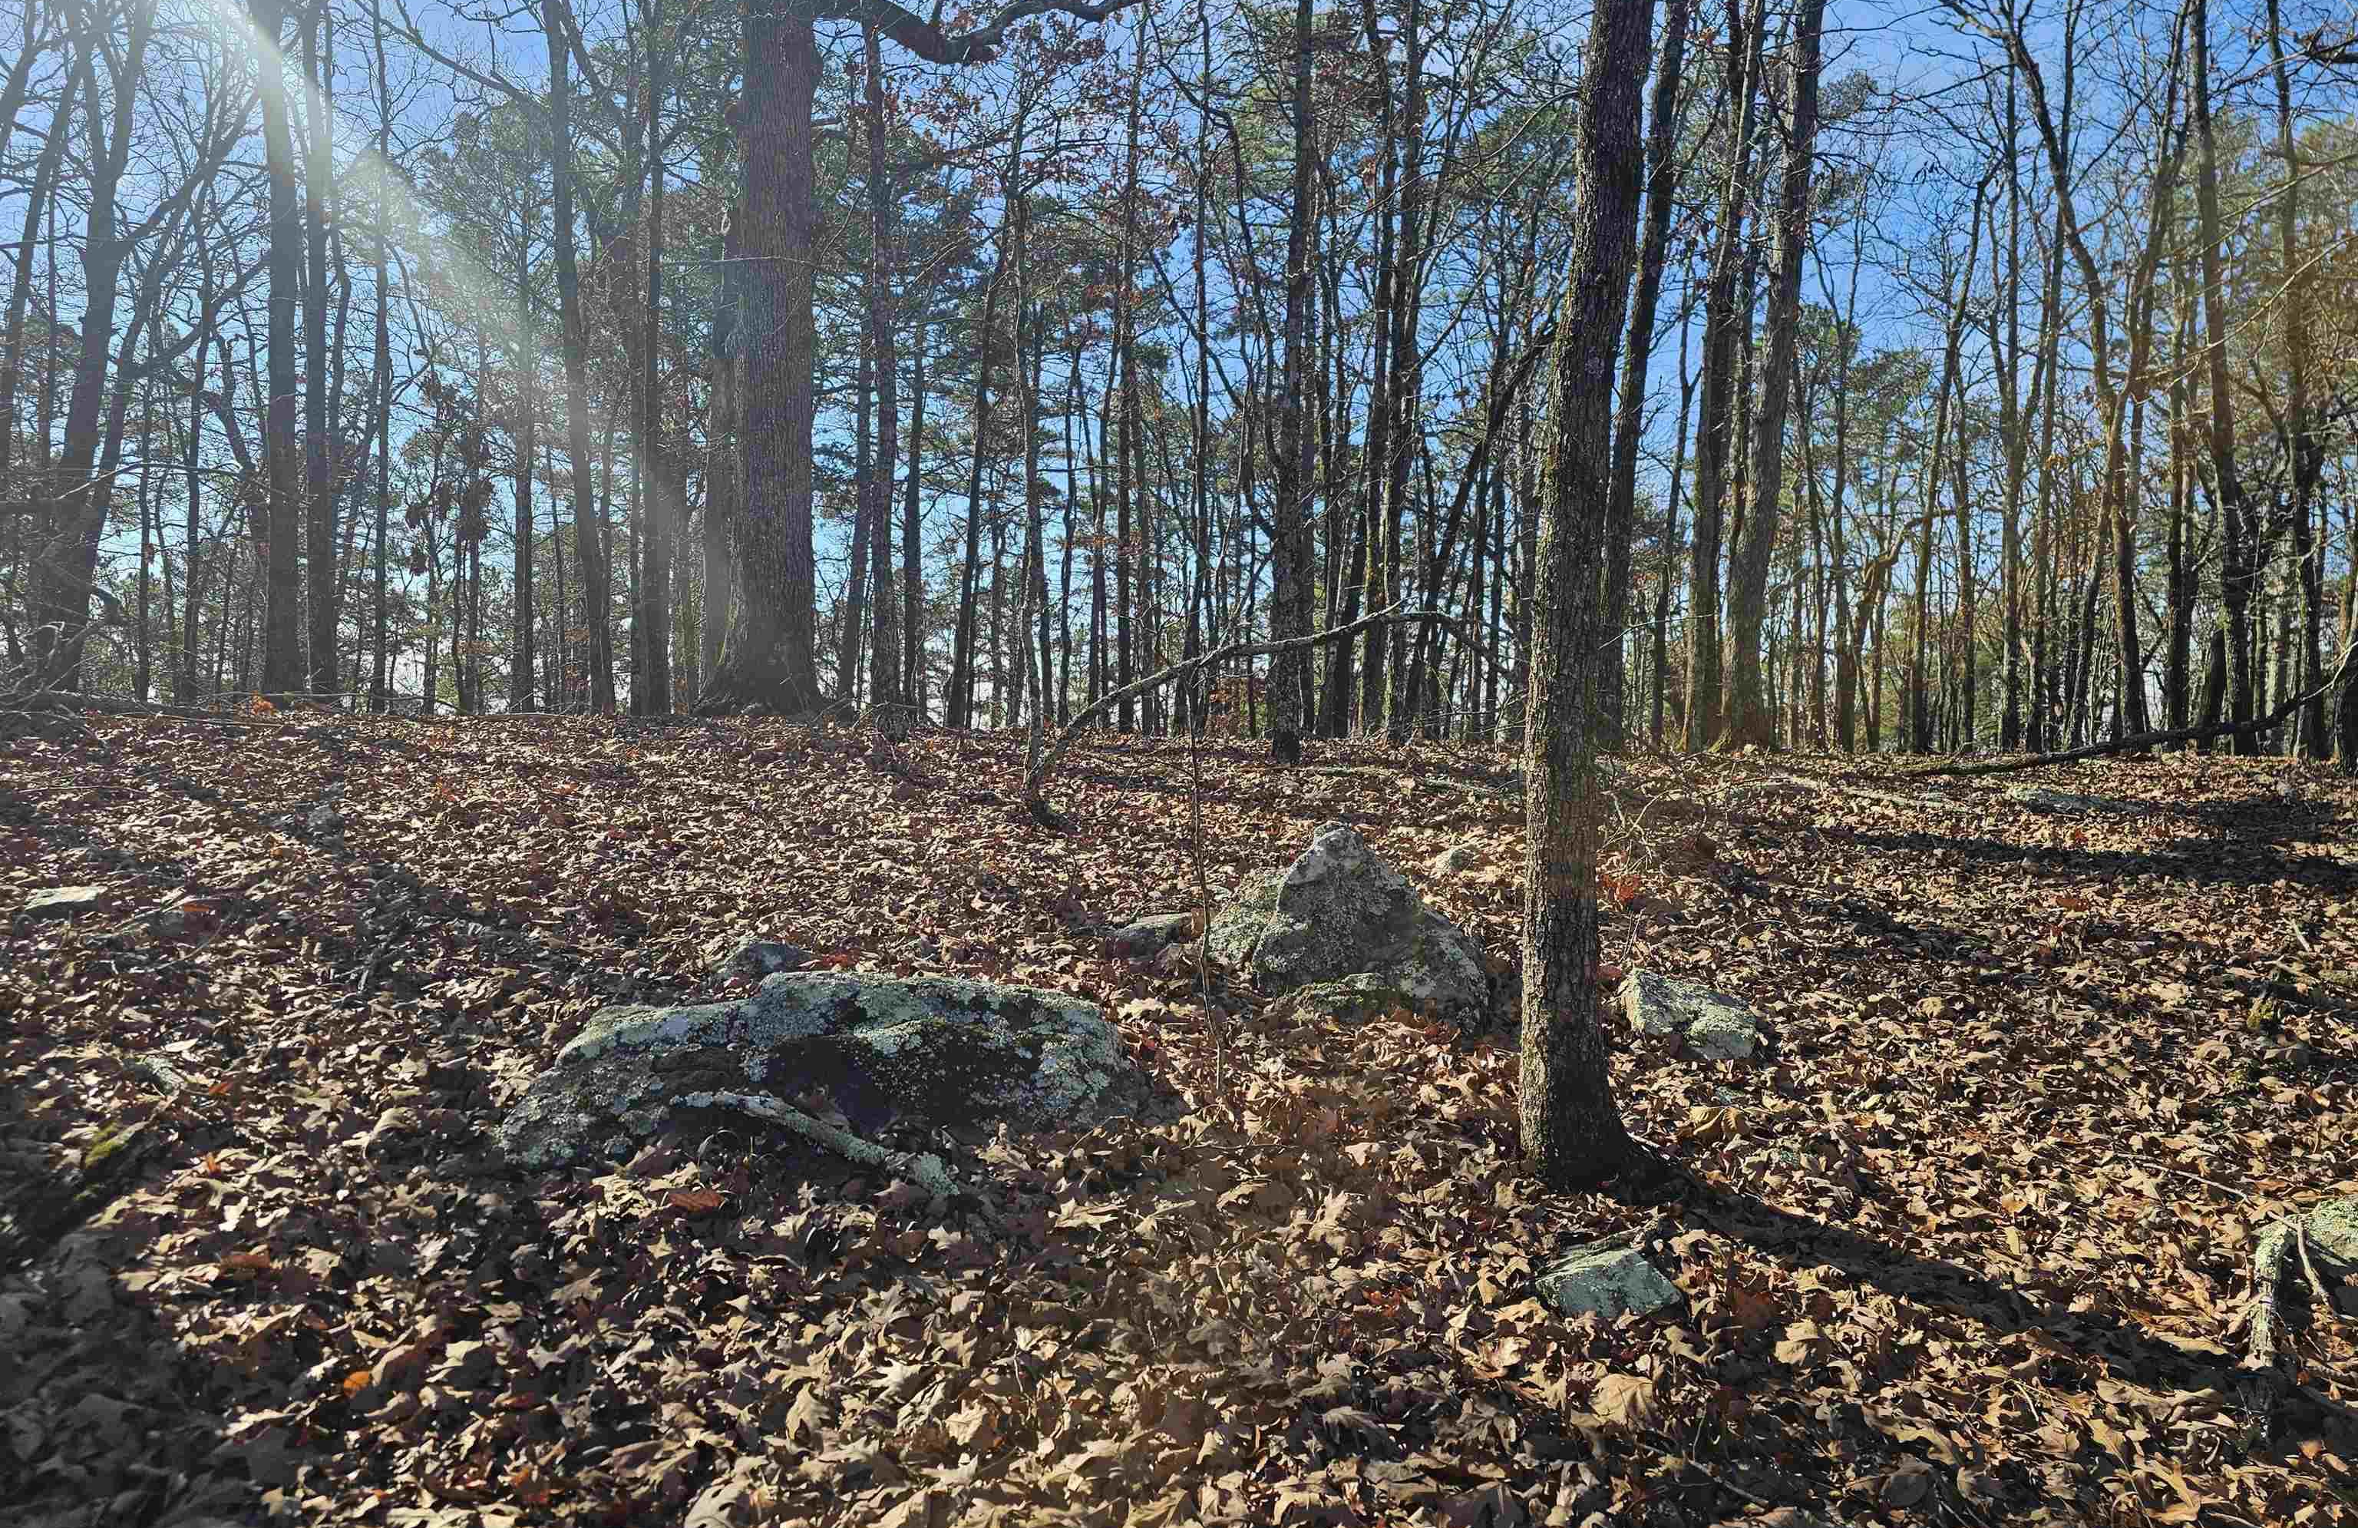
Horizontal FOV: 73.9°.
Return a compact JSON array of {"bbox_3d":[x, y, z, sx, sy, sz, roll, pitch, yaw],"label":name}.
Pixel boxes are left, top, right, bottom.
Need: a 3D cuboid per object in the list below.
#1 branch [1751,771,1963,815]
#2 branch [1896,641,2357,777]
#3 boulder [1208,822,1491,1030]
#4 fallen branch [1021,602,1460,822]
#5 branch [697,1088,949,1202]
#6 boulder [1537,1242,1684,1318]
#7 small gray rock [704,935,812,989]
[{"bbox_3d":[5.265,0.213,12.300,0.200,0.250,1.900,0,1,-30],"label":"branch"},{"bbox_3d":[8.081,-0.431,13.400,4.000,1.150,0.600,1,1,-9],"label":"branch"},{"bbox_3d":[0.643,0.565,5.800,0.950,0.680,0.700,1,1,24],"label":"boulder"},{"bbox_3d":[0.377,-0.316,10.000,2.750,1.350,0.500,1,1,-6],"label":"fallen branch"},{"bbox_3d":[-0.930,0.997,4.120,0.740,0.200,0.090,1,1,19],"label":"branch"},{"bbox_3d":[0.923,1.107,3.370,0.300,0.130,0.220,1,1,6],"label":"boulder"},{"bbox_3d":[-1.645,0.774,6.150,0.410,0.190,0.330,1,1,-6],"label":"small gray rock"}]

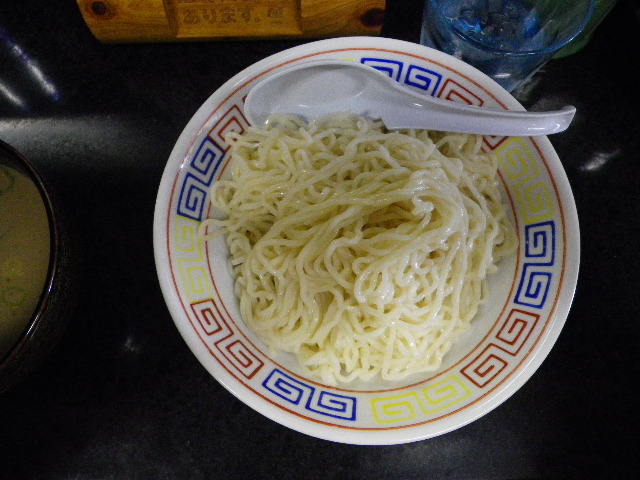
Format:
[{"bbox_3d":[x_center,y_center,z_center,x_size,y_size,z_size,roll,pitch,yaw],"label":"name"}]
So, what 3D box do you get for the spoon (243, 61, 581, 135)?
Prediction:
[{"bbox_3d":[0.045,-0.068,0.277,0.168,0.040,0.046,2,114,-3],"label":"spoon"}]

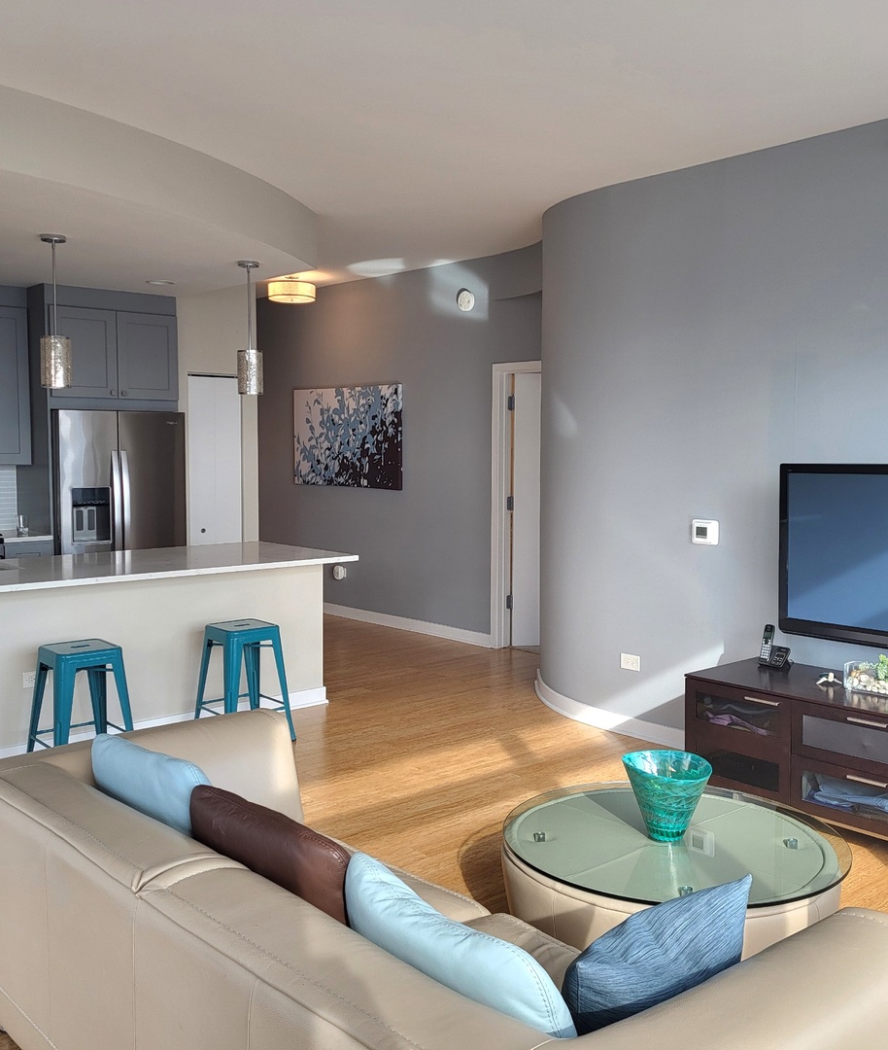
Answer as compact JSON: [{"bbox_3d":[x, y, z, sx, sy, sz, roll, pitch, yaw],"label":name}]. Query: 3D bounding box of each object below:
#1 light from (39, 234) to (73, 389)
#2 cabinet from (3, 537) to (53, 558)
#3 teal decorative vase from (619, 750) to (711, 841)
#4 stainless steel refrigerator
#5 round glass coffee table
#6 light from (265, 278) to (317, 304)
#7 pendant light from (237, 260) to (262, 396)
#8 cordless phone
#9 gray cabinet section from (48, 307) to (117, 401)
[{"bbox_3d":[-1.952,-1.067,5.277,0.144,0.765,0.144,-4,6,-42],"label":"light"},{"bbox_3d":[-2.914,0.539,7.092,0.309,0.885,0.610,-4,6,-42],"label":"cabinet"},{"bbox_3d":[0.682,0.840,3.206,0.279,0.226,0.279,0,4,0],"label":"teal decorative vase"},{"bbox_3d":[-2.380,0.085,7.426,0.904,1.743,0.755,-4,6,-42],"label":"stainless steel refrigerator"},{"bbox_3d":[0.706,1.119,3.234,1.027,0.345,1.027,0,4,0],"label":"round glass coffee table"},{"bbox_3d":[-1.298,-2.006,8.986,0.411,0.210,0.411,0,4,0],"label":"light"},{"bbox_3d":[-1.113,-1.122,6.027,0.144,0.765,0.144,0,4,0],"label":"pendant light"},{"bbox_3d":[1.507,0.543,4.749,0.090,0.177,0.130,-3,5,-40],"label":"cordless phone"},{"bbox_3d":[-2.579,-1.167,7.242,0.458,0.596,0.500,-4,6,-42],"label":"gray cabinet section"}]

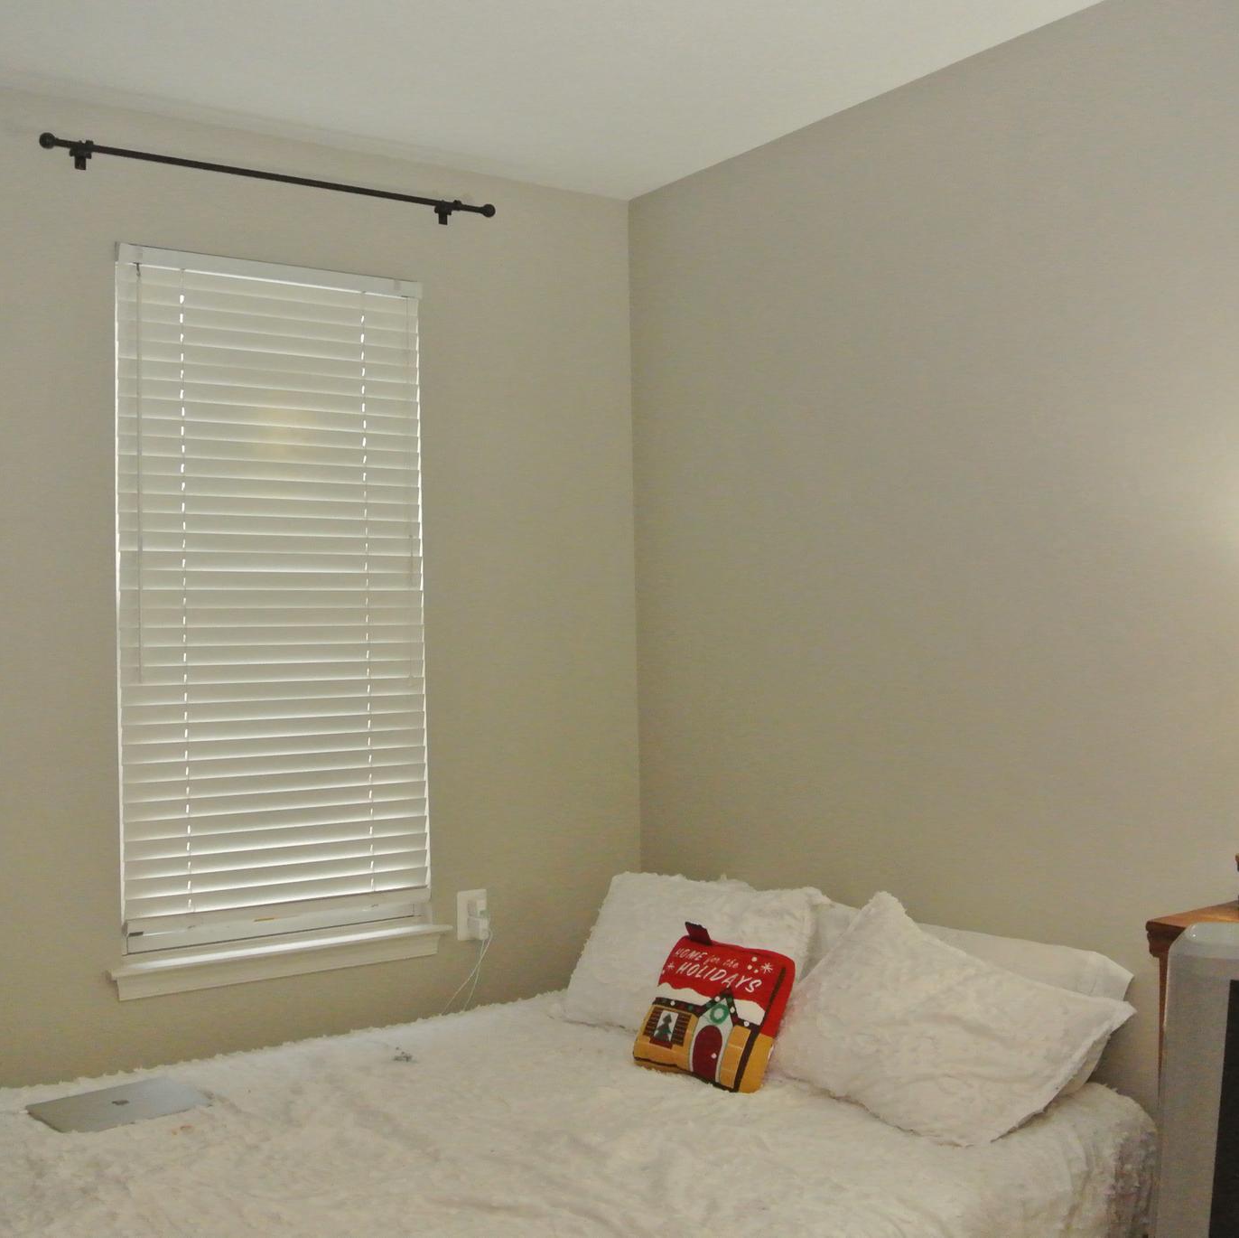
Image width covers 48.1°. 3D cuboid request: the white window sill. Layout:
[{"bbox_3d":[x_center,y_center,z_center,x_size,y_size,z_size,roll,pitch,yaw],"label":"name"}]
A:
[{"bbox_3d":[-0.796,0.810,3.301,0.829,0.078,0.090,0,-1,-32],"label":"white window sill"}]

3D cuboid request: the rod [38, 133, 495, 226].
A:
[{"bbox_3d":[-0.795,-1.028,3.280,1.085,0.049,0.100,0,-1,-32],"label":"rod"}]

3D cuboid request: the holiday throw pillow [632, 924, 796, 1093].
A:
[{"bbox_3d":[0.199,0.817,2.938,0.272,0.280,0.095,-2,-38,43],"label":"holiday throw pillow"}]

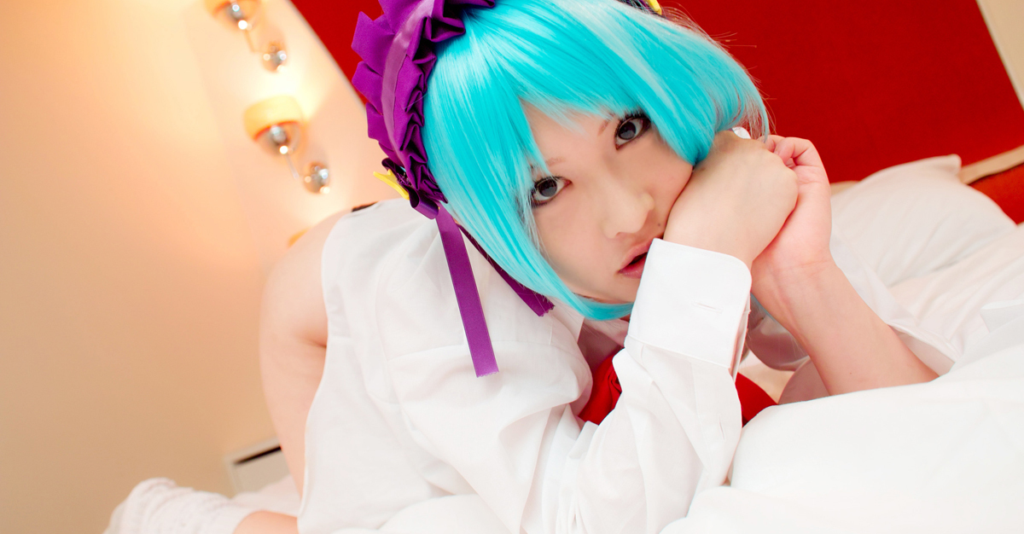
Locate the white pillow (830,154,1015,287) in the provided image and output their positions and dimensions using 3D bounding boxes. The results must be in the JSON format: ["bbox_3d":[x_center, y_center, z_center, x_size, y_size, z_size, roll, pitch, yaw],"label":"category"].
[{"bbox_3d":[0.620,-0.060,1.430,0.500,0.170,0.380,-21,-4,14],"label":"white pillow"}]

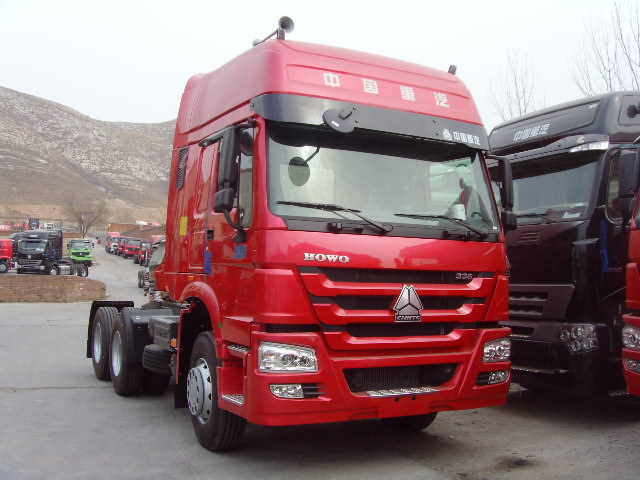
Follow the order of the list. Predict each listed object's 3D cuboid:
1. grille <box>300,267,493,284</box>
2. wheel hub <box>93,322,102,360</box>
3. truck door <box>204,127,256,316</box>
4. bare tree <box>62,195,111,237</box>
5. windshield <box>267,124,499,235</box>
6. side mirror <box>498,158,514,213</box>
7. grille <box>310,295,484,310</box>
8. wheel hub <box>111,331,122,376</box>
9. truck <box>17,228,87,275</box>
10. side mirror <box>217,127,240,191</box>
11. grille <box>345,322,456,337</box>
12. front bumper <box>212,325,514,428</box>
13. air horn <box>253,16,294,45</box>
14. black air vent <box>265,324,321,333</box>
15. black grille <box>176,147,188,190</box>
[{"bbox_3d":[0.671,0.299,5.812,1.860,0.125,0.100,3,-3,-28],"label":"grille"},{"bbox_3d":[-3.205,1.525,10.619,0.150,0.590,0.590,3,-3,-28],"label":"wheel hub"},{"bbox_3d":[-0.698,-0.130,5.874,0.140,1.490,1.120,3,-3,-28],"label":"truck door"},{"bbox_3d":[-53.429,-5.492,165.000,11.000,10.200,10.000,1,-3,0],"label":"bare tree"},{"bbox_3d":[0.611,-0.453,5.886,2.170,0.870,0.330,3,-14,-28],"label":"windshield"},{"bbox_3d":[1.764,-0.517,6.804,0.180,0.470,0.090,4,-4,-43],"label":"side mirror"},{"bbox_3d":[0.666,0.508,5.802,1.660,0.115,0.100,3,-3,-28],"label":"grille"},{"bbox_3d":[-2.574,1.483,9.426,0.150,0.590,0.590,3,-3,-28],"label":"wheel hub"},{"bbox_3d":[-22.297,1.220,60.759,2.500,3.855,6.900,1,-3,12],"label":"truck"},{"bbox_3d":[-0.702,-0.632,5.504,0.180,0.470,0.090,2,-3,-13],"label":"side mirror"},{"bbox_3d":[0.656,0.704,5.672,1.060,0.105,0.090,3,-3,-28],"label":"grille"},{"bbox_3d":[0.479,1.074,6.107,2.470,0.700,0.920,3,-3,-28],"label":"front bumper"},{"bbox_3d":[-0.427,-1.724,6.163,0.140,0.180,0.700,3,-3,-28],"label":"air horn"},{"bbox_3d":[-0.204,0.648,5.259,0.420,0.064,0.070,2,-3,-17],"label":"black air vent"},{"bbox_3d":[-1.355,-0.692,7.111,0.060,0.420,0.350,3,-3,-28],"label":"black grille"}]

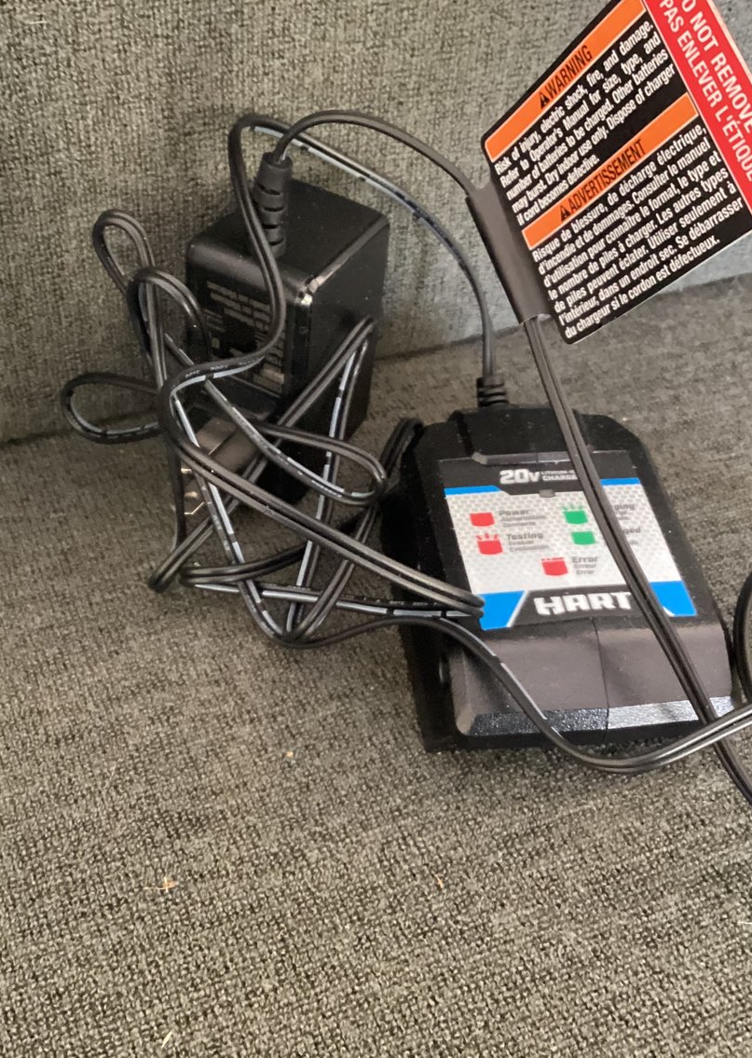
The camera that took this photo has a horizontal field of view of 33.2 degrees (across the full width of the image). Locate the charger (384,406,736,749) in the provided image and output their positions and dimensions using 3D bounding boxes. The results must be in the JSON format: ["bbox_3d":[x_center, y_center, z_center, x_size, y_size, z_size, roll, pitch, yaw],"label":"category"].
[{"bbox_3d":[0.040,0.005,0.297,0.070,0.023,0.093,-3,44,-9],"label":"charger"}]

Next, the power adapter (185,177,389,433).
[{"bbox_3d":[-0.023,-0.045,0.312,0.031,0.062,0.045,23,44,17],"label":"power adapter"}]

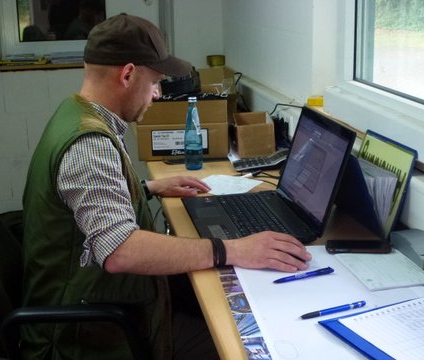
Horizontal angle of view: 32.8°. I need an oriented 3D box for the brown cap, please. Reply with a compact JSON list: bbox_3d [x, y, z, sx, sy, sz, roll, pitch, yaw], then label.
[{"bbox_3d":[-0.190,-0.344,1.840,0.264,0.140,0.175,4,14,-16],"label":"brown cap"}]

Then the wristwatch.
[{"bbox_3d":[-0.182,0.028,2.022,0.032,0.050,0.056,-22,9,11],"label":"wristwatch"}]

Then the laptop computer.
[{"bbox_3d":[0.123,-0.013,1.759,0.348,0.261,0.370,-3,16,-10],"label":"laptop computer"}]

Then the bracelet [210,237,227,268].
[{"bbox_3d":[0.014,0.153,1.526,0.026,0.055,0.062,2,14,-18],"label":"bracelet"}]

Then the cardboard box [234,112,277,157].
[{"bbox_3d":[0.147,-0.158,2.550,0.122,0.116,0.200,-1,16,-2],"label":"cardboard box"}]

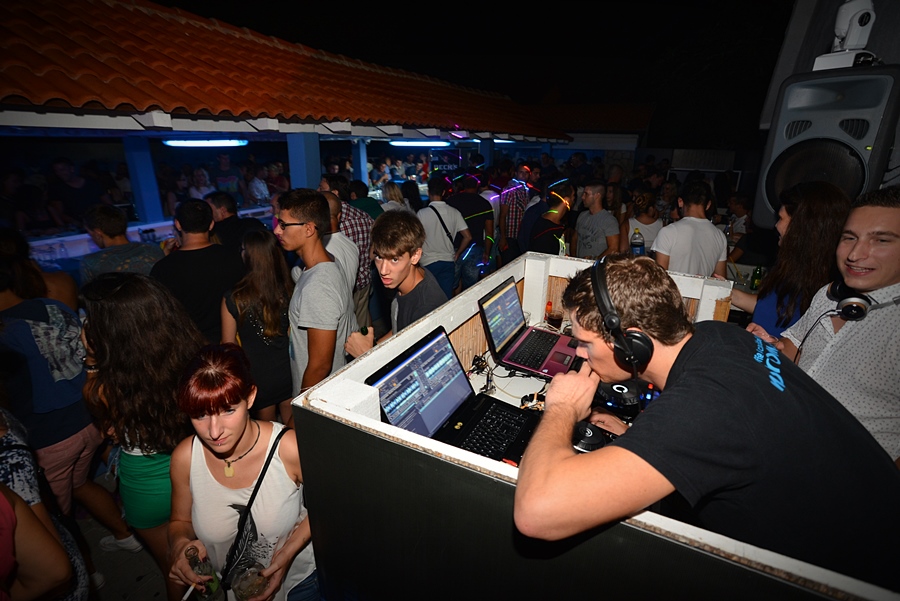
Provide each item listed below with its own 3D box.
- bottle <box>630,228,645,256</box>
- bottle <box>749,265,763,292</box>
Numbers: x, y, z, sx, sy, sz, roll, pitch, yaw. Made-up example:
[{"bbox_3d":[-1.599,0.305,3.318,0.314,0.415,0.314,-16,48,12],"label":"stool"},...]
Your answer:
[{"bbox_3d":[1.394,-0.365,3.143,0.090,0.330,0.090,-3,17,24],"label":"bottle"},{"bbox_3d":[2.493,-0.188,3.456,0.060,0.215,0.060,15,24,34],"label":"bottle"}]

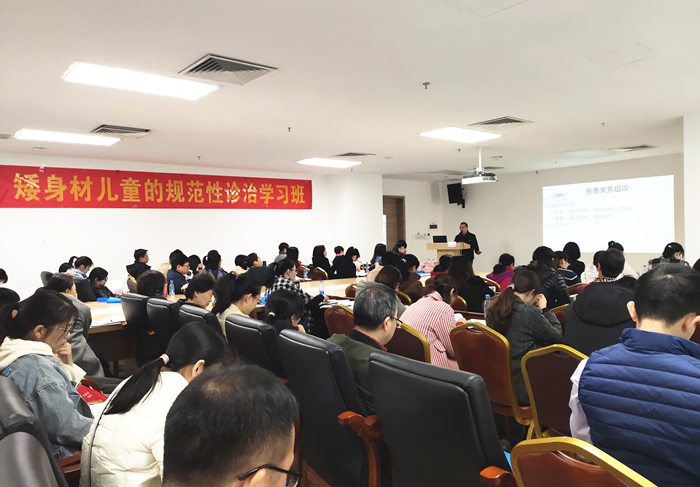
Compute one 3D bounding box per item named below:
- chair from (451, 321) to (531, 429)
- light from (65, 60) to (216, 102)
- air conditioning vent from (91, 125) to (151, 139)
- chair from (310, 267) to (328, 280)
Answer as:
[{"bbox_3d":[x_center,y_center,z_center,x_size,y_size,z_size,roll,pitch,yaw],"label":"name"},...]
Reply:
[{"bbox_3d":[1.071,0.998,3.266,0.570,0.940,0.460,-3,3,-37],"label":"chair"},{"bbox_3d":[-1.911,-1.487,4.329,1.220,0.070,0.600,-3,2,-40],"label":"light"},{"bbox_3d":[-3.110,-1.508,6.313,0.610,0.060,0.610,-3,2,-40],"label":"air conditioning vent"},{"bbox_3d":[-0.319,0.863,8.148,0.570,0.930,0.450,-4,3,-41],"label":"chair"}]

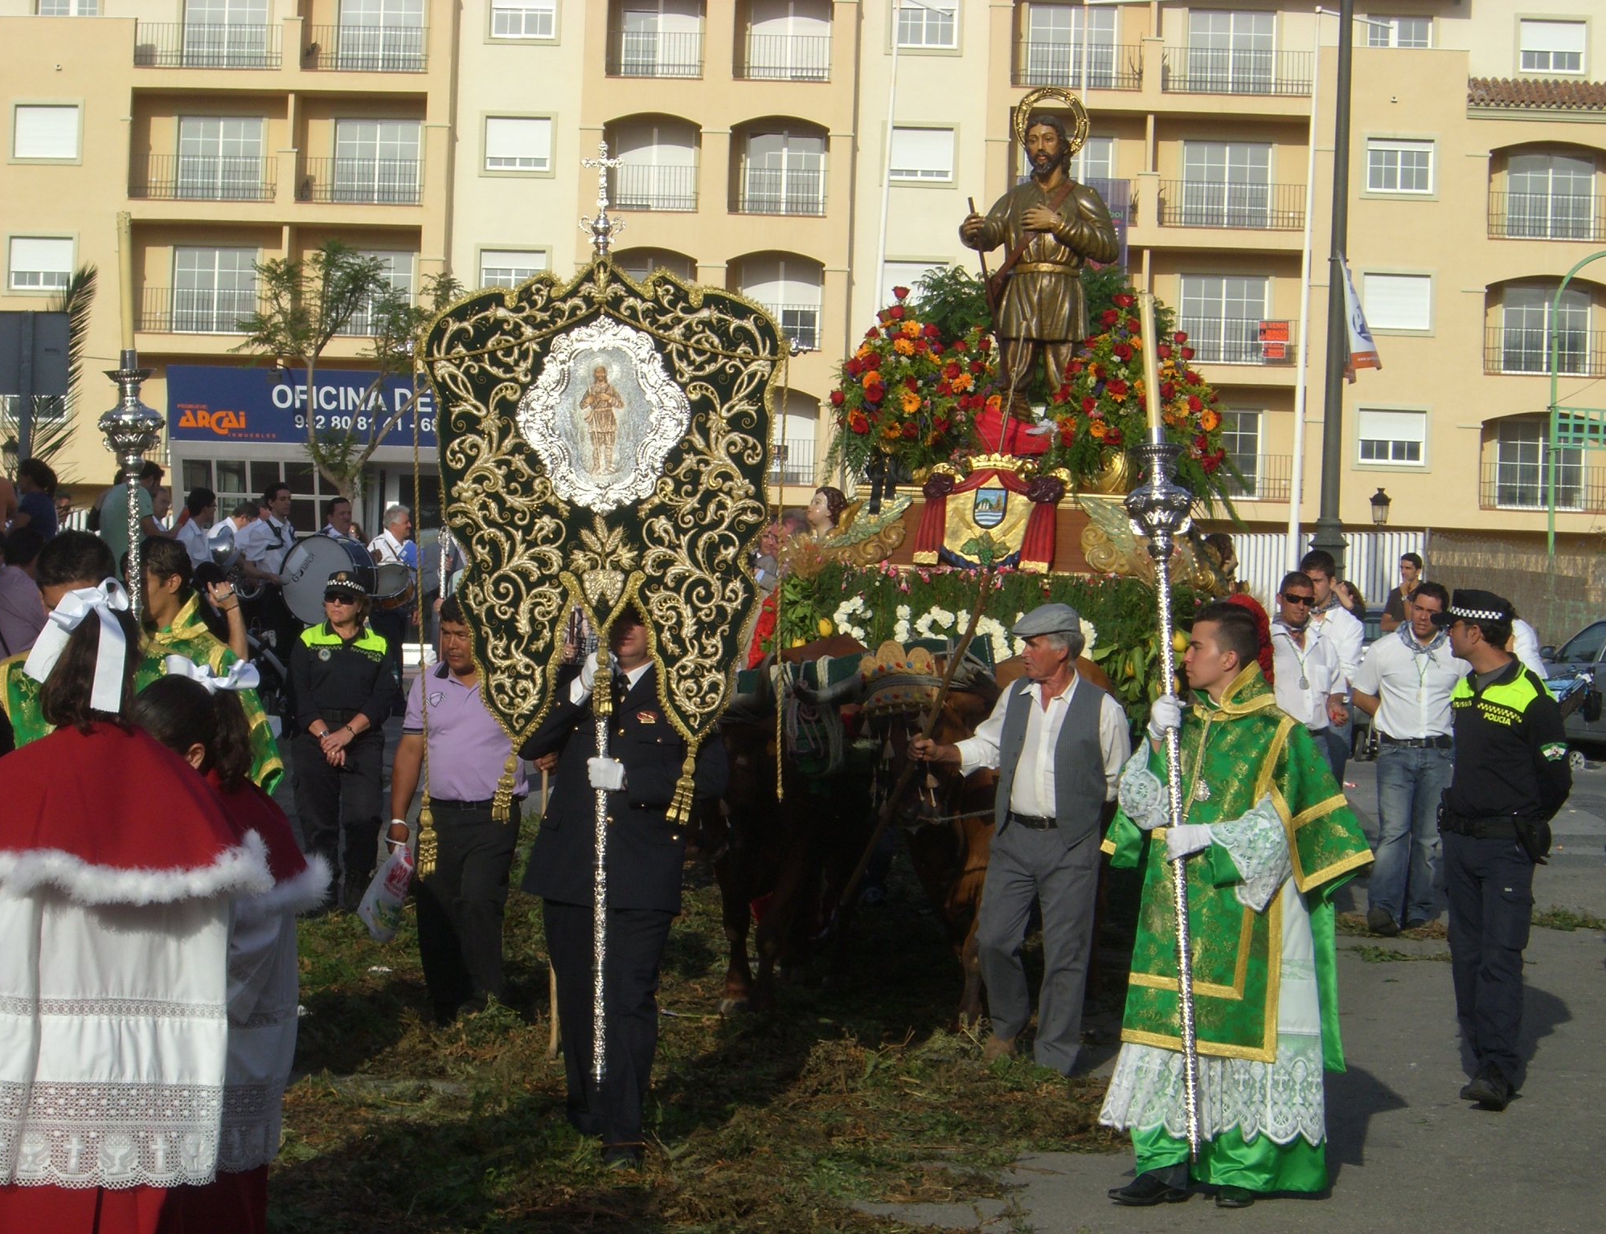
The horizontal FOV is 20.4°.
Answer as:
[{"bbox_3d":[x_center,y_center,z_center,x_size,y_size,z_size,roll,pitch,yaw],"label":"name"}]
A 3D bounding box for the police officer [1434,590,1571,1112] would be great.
[{"bbox_3d":[2.467,0.822,15.750,0.550,1.810,0.420,2,0,38],"label":"police officer"}]

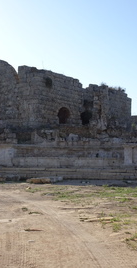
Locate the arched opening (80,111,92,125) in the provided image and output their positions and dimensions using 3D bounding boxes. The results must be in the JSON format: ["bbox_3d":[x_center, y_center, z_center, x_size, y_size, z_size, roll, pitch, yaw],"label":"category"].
[{"bbox_3d":[1.927,-1.694,41.500,1.250,1.500,0.600,4,-5,-38],"label":"arched opening"}]

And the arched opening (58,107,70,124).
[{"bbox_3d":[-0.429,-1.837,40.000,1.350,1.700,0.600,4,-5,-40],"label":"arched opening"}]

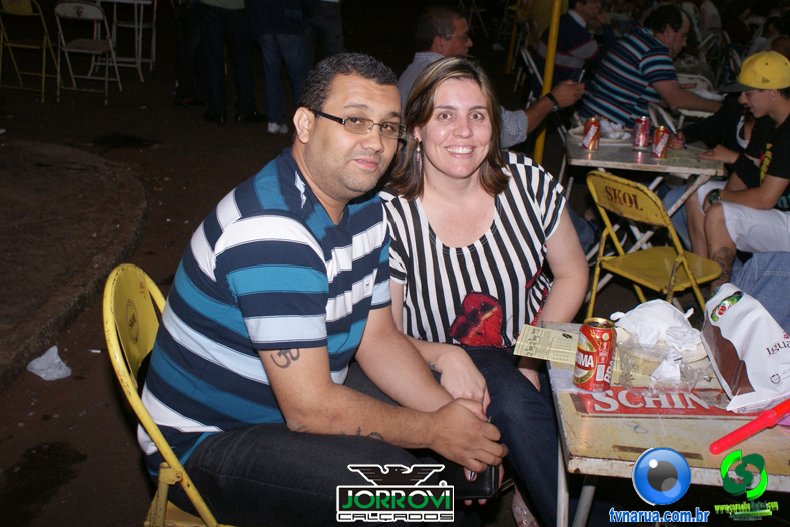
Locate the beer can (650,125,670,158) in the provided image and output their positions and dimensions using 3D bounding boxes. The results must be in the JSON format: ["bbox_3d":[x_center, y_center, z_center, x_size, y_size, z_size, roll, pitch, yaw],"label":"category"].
[{"bbox_3d":[1.093,-0.496,3.779,0.066,0.122,0.066,4,18,0],"label":"beer can"}]

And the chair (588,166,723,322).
[{"bbox_3d":[1.004,0.034,3.515,0.580,0.800,0.390,-8,21,-33],"label":"chair"}]

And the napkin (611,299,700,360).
[{"bbox_3d":[0.530,0.121,1.882,0.175,0.080,0.140,4,18,0],"label":"napkin"}]

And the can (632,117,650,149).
[{"bbox_3d":[1.071,-0.568,3.998,0.066,0.122,0.066,4,18,0],"label":"can"}]

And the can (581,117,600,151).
[{"bbox_3d":[0.824,-0.539,3.855,0.066,0.122,0.066,4,18,0],"label":"can"}]

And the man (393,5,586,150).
[{"bbox_3d":[0.404,-0.390,3.877,0.760,1.290,0.520,0,18,-11],"label":"man"}]

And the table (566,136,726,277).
[{"bbox_3d":[0.998,-0.120,3.967,0.600,0.720,0.600,6,18,6],"label":"table"}]

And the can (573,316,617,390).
[{"bbox_3d":[0.363,0.165,1.671,0.066,0.122,0.066,4,18,0],"label":"can"}]

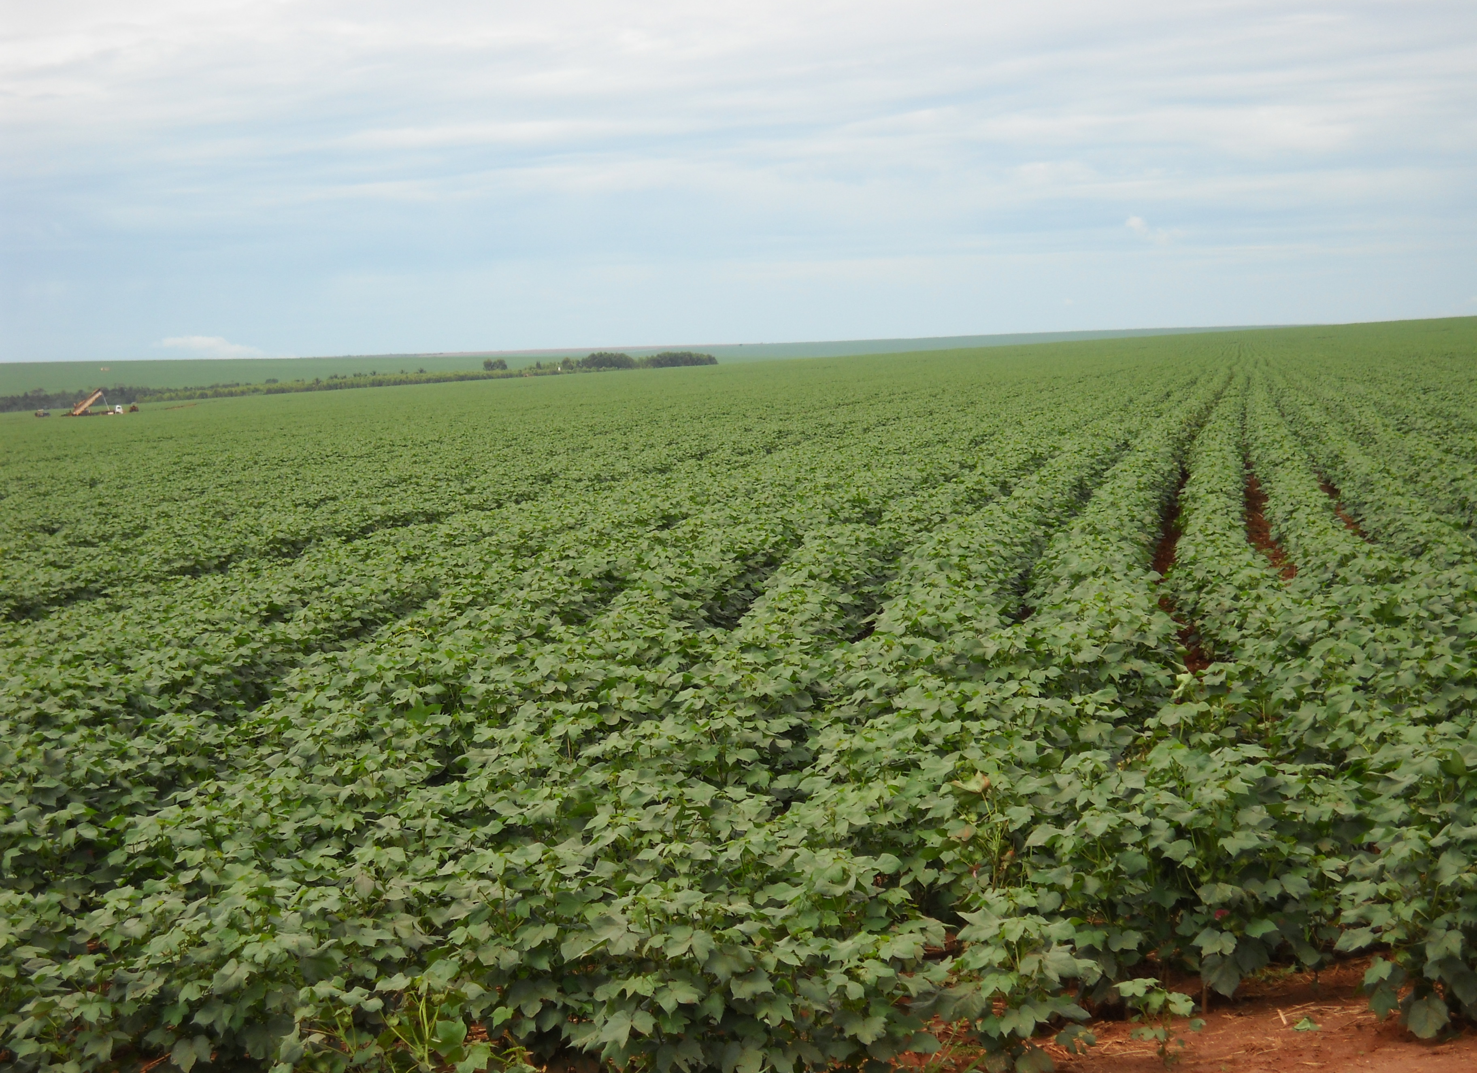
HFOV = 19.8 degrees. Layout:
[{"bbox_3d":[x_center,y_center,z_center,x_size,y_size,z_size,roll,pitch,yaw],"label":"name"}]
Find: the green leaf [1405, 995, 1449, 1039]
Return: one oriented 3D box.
[{"bbox_3d":[1.617,1.126,9.900,0.098,0.105,0.035,-1,-15,9],"label":"green leaf"}]

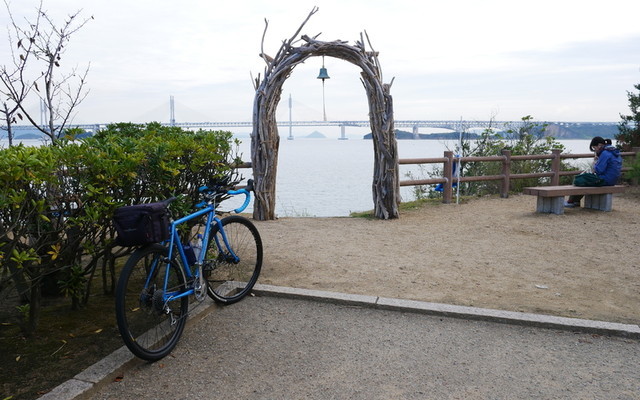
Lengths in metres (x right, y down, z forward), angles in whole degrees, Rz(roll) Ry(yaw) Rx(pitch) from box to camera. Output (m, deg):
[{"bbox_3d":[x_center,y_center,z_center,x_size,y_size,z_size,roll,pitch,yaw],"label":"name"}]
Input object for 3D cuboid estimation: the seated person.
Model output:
[{"bbox_3d":[4.930,-0.489,9.328,0.520,1.270,0.850,-7,10,-45],"label":"seated person"}]

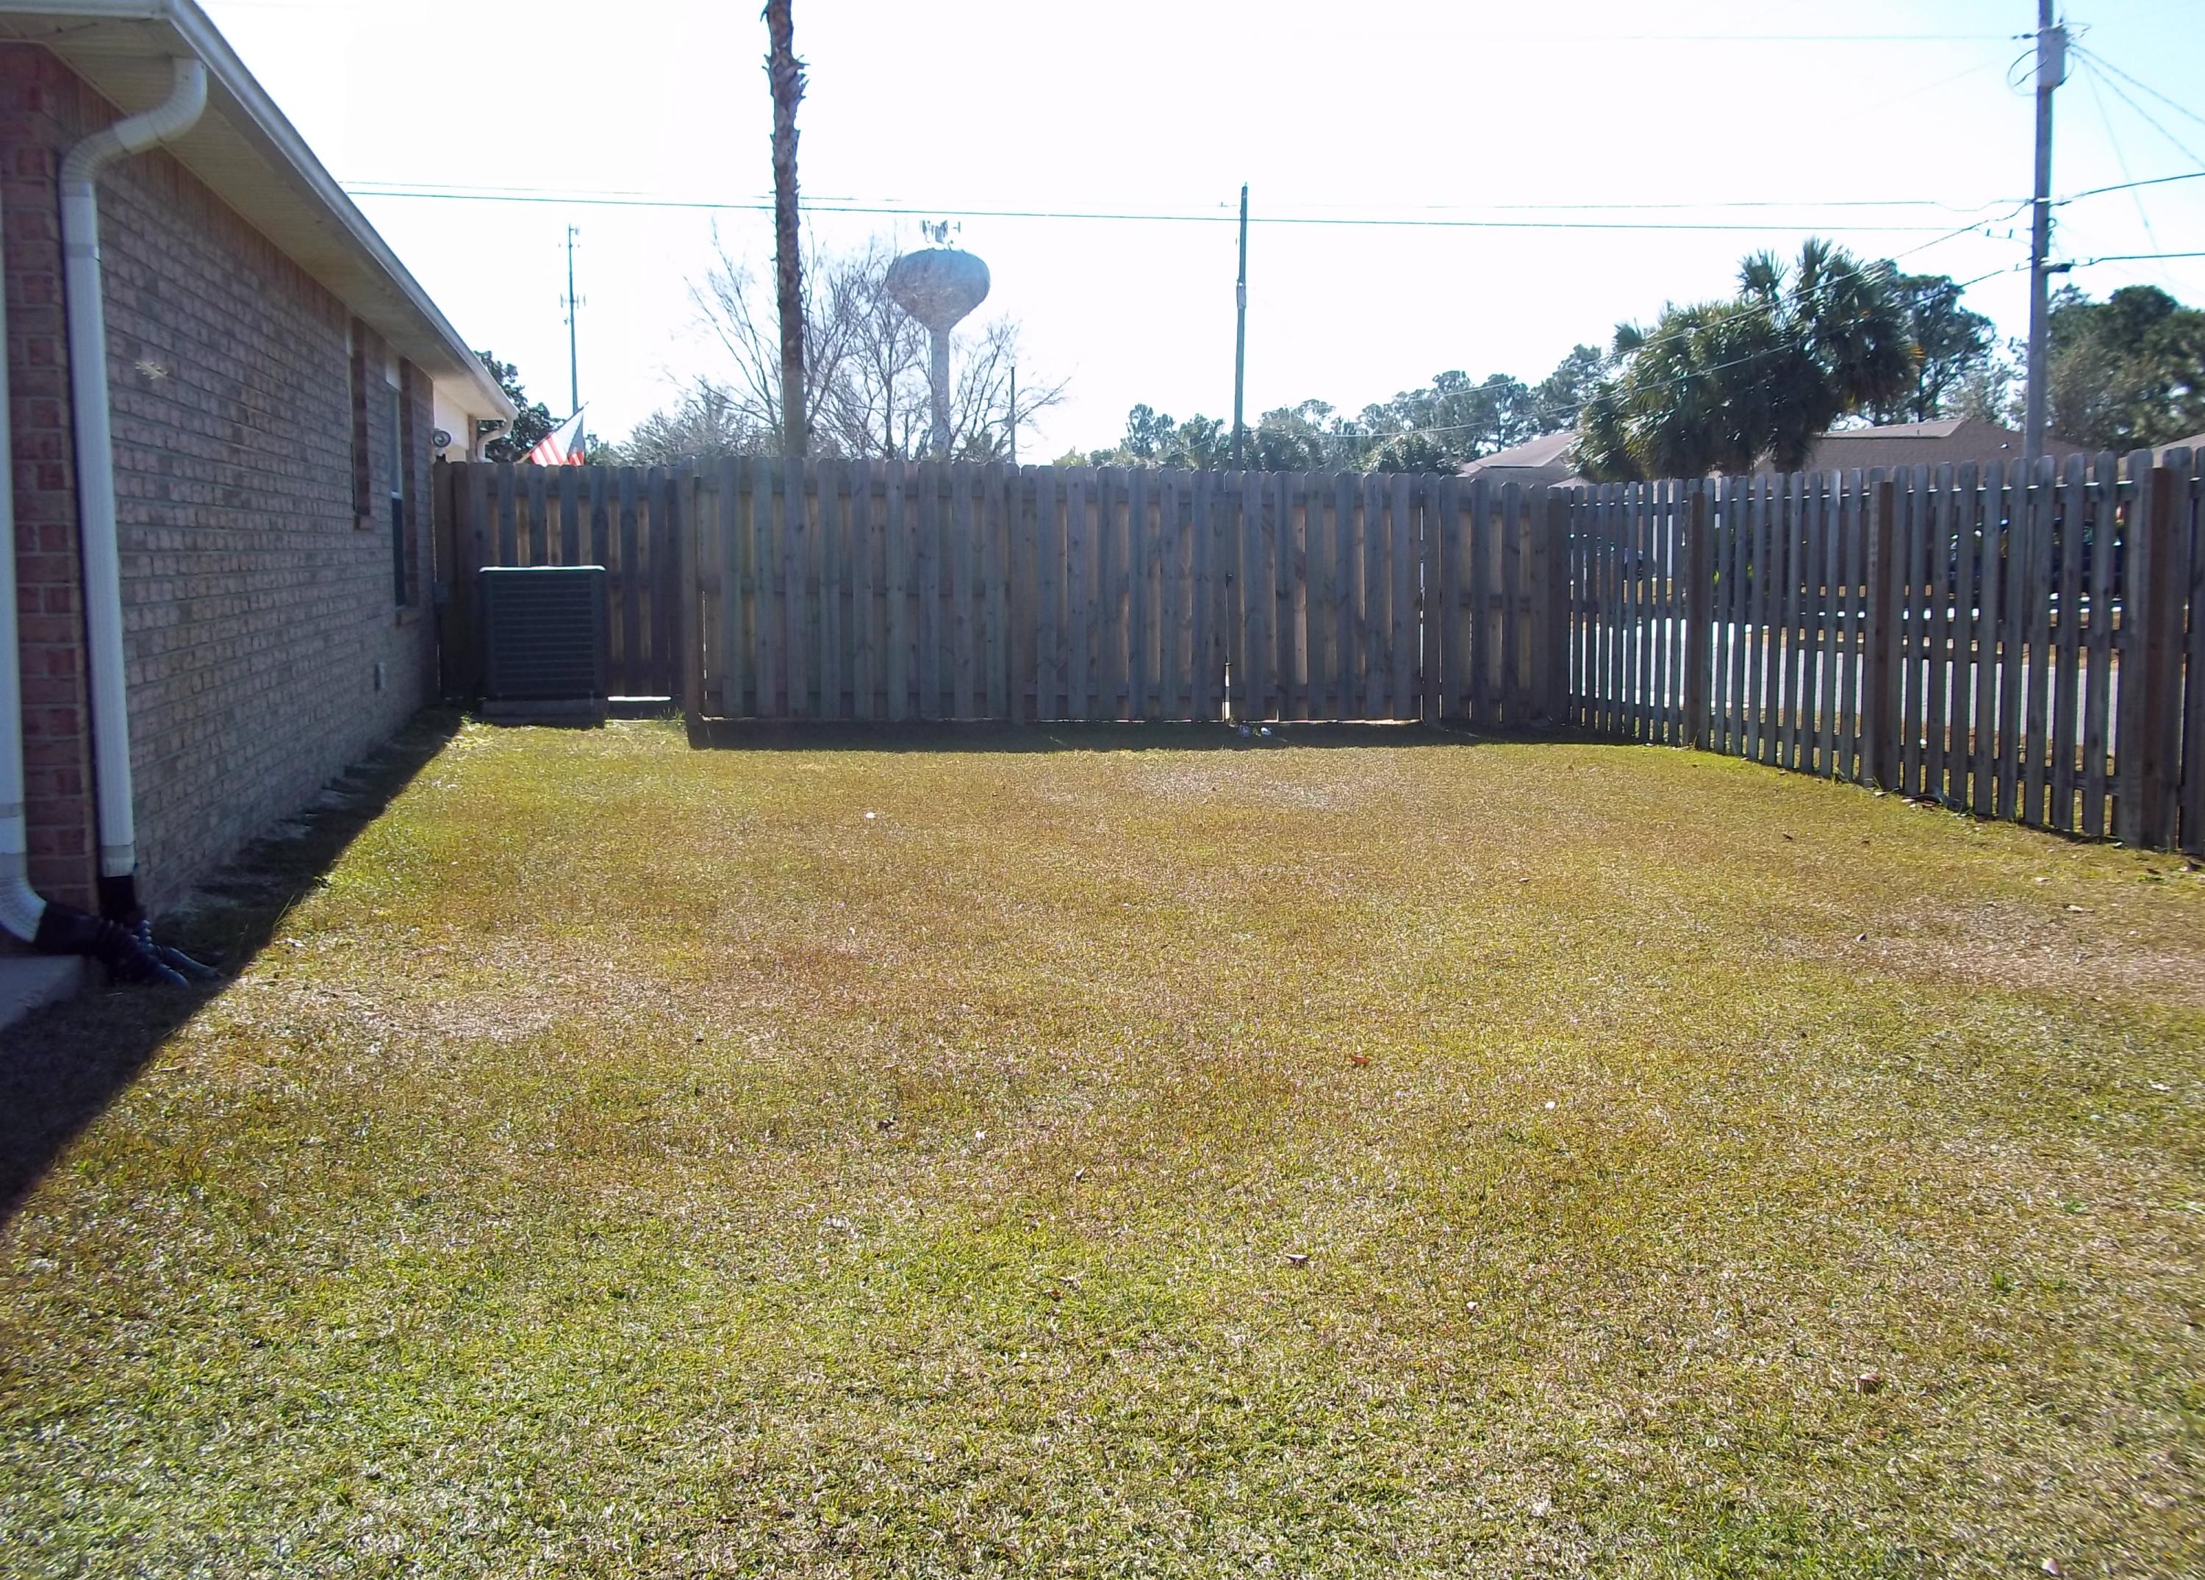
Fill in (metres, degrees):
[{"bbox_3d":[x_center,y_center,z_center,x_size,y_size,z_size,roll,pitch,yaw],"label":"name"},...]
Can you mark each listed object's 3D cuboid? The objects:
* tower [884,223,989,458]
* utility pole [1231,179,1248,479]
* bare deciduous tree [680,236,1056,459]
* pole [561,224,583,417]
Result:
[{"bbox_3d":[-24.606,-59.045,342.547,15.452,49.975,15.452,0,6,0],"label":"tower"},{"bbox_3d":[3.823,-10.785,62.572,0.270,11.230,0.270,0,6,0],"label":"utility pole"},{"bbox_3d":[-5.230,-8.447,52.437,8.750,8.580,8.200,0,6,0],"label":"bare deciduous tree"},{"bbox_3d":[-69.488,-52.108,302.246,2.930,44.077,2.930,0,6,0],"label":"pole"}]

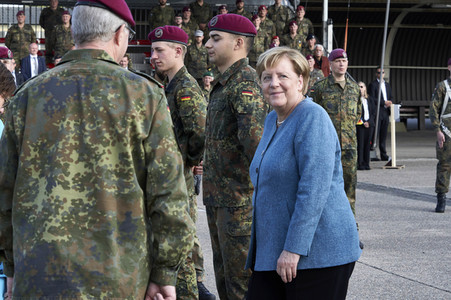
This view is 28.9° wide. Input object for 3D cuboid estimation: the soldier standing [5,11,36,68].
[{"bbox_3d":[-3.874,-1.711,16.670,0.560,1.830,0.340,-1,4,-8],"label":"soldier standing"}]

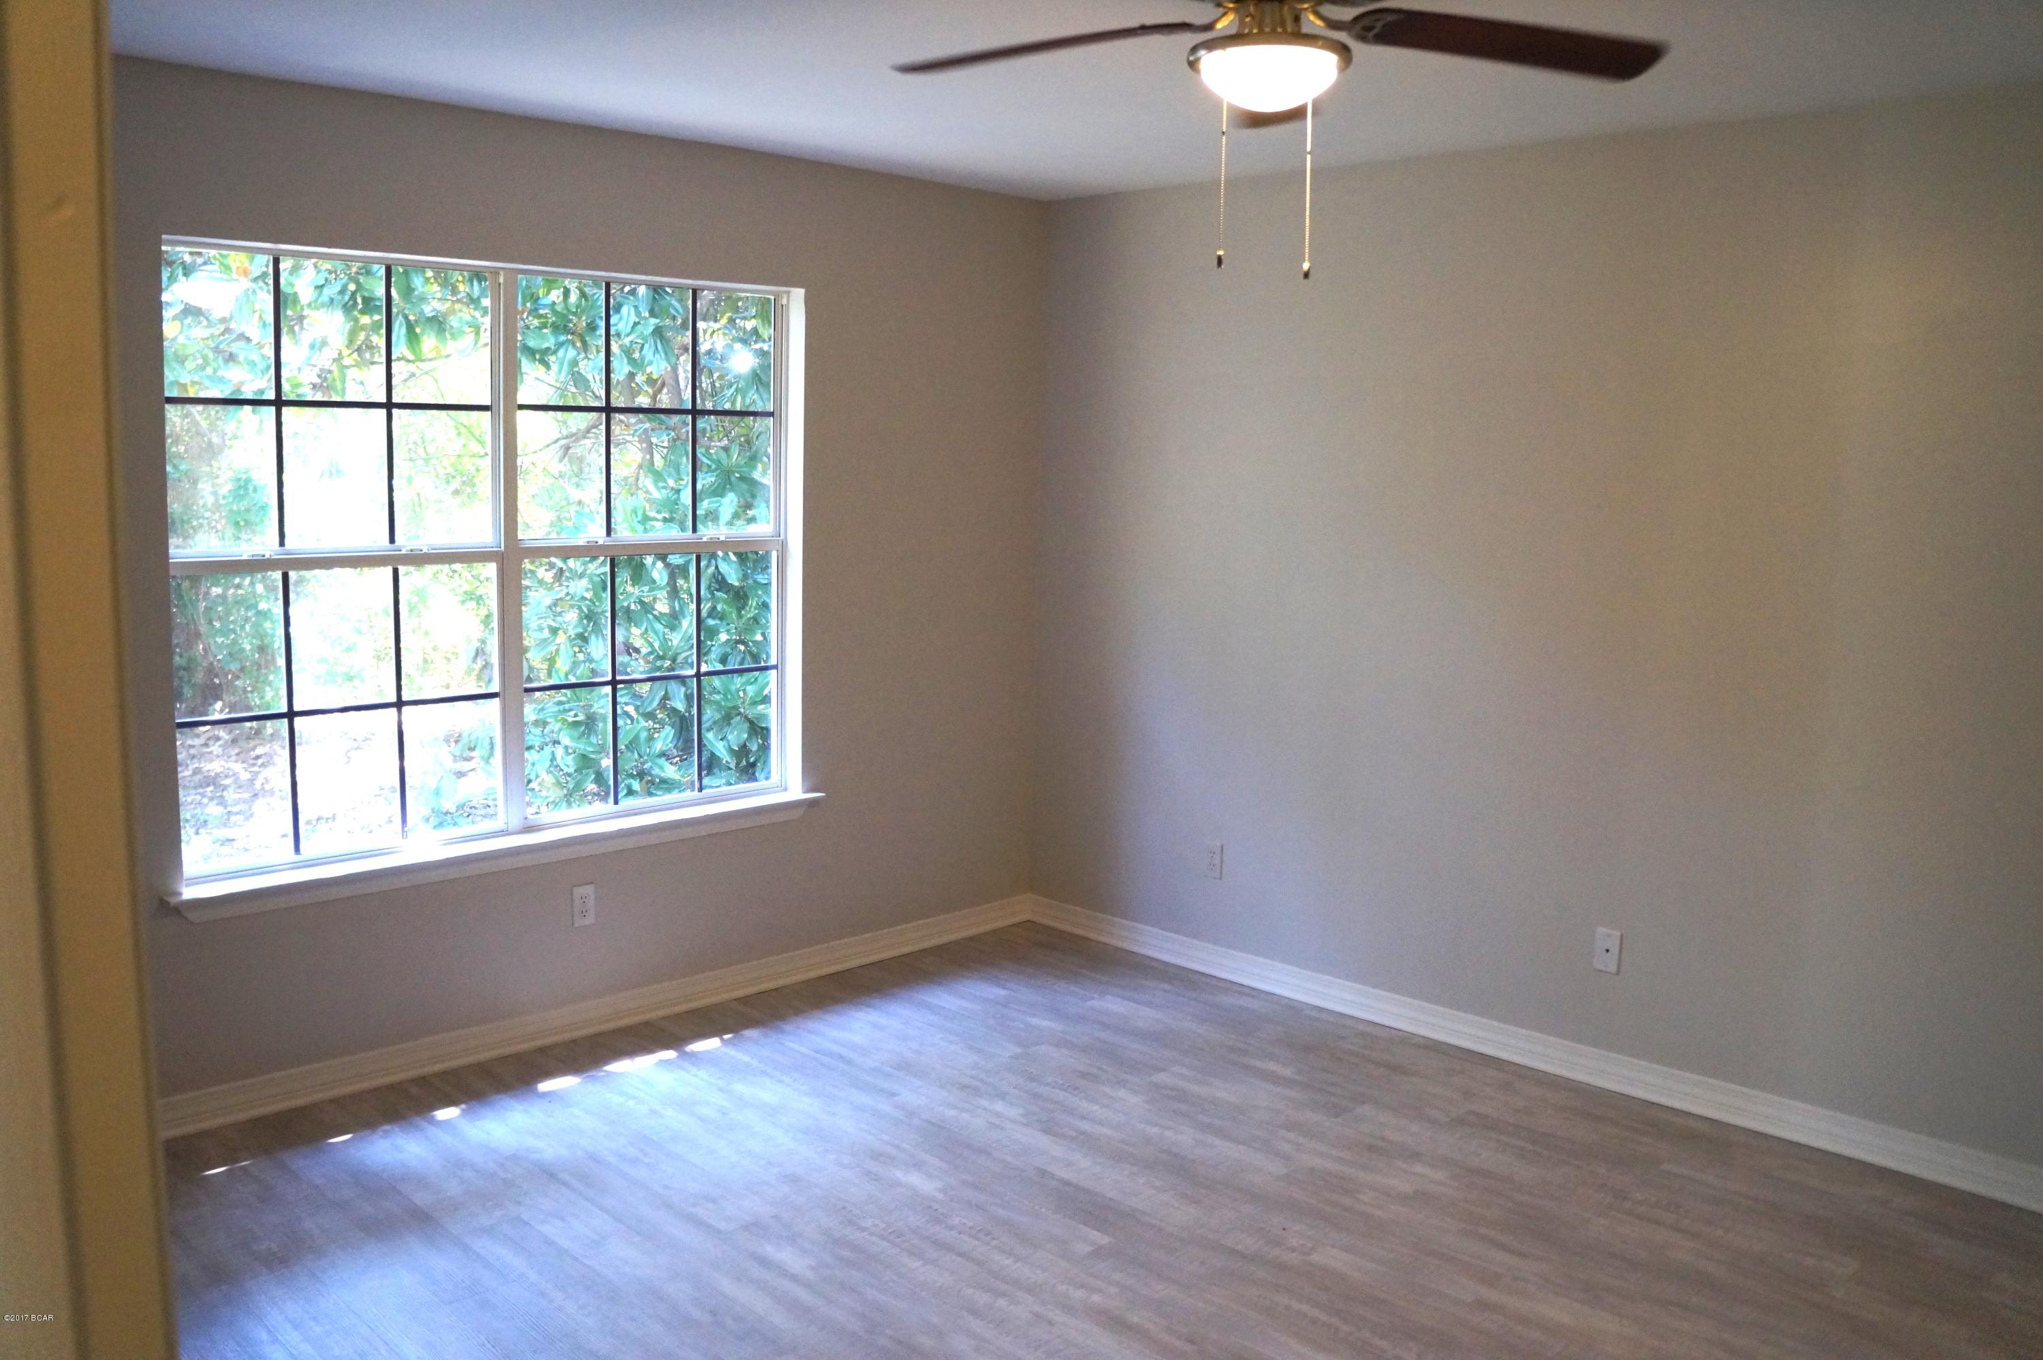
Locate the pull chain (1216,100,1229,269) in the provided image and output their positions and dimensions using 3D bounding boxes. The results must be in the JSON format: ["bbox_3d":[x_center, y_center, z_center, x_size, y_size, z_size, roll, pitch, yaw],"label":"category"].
[{"bbox_3d":[0.304,-0.750,2.295,0.013,0.265,0.013,1,8,0],"label":"pull chain"}]

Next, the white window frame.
[{"bbox_3d":[-1.323,-0.328,4.103,1.750,1.500,0.100,-7,12,-44],"label":"white window frame"}]

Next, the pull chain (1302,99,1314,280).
[{"bbox_3d":[0.453,-0.782,2.421,0.013,0.290,0.013,1,8,0],"label":"pull chain"}]

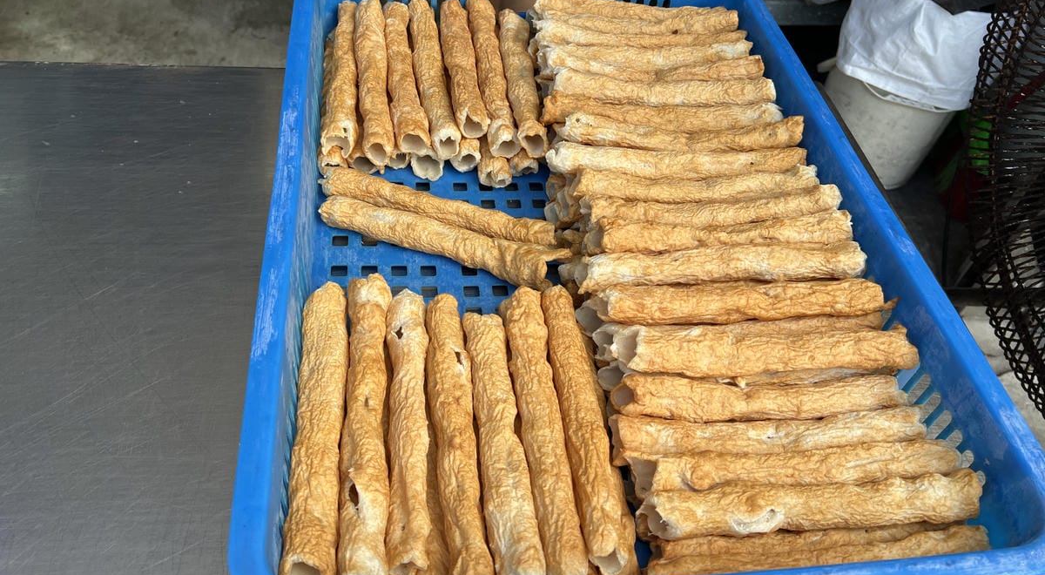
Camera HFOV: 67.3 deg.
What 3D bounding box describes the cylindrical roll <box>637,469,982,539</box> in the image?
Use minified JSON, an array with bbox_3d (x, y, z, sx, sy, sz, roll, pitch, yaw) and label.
[{"bbox_3d":[0.171,0.126,0.453,0.201,0.027,0.027,-1,50,-9],"label":"cylindrical roll"}]

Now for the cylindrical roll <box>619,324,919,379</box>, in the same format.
[{"bbox_3d":[0.164,0.044,0.532,0.204,0.033,0.034,0,49,-7],"label":"cylindrical roll"}]

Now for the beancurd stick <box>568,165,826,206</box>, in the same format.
[{"bbox_3d":[0.141,-0.083,0.638,0.205,0.026,0.026,-4,50,-11],"label":"beancurd stick"}]

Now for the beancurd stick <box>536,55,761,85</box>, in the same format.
[{"bbox_3d":[0.124,-0.211,0.754,0.213,0.025,0.026,-2,49,-9],"label":"beancurd stick"}]

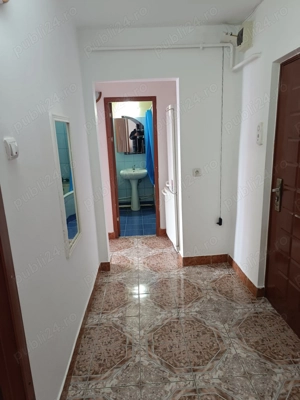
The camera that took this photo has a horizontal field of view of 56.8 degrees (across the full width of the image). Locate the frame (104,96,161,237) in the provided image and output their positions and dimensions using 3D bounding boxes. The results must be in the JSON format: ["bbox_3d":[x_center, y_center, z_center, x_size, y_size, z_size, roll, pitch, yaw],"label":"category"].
[{"bbox_3d":[-0.231,-0.416,3.972,0.689,1.987,0.120,-3,14,-2],"label":"frame"}]

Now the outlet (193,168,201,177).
[{"bbox_3d":[0.509,-0.296,2.977,0.090,0.088,0.027,-3,14,-2],"label":"outlet"}]

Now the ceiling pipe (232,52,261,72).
[{"bbox_3d":[0.838,-1.214,2.460,0.038,0.040,0.625,-3,14,-2],"label":"ceiling pipe"}]

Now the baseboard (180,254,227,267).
[{"bbox_3d":[0.644,0.694,3.239,0.558,0.106,0.017,-3,14,-2],"label":"baseboard"}]

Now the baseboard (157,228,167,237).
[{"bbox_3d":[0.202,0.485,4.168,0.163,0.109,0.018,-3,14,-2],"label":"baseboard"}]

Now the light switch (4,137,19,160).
[{"bbox_3d":[-0.561,-0.210,1.137,0.022,0.084,0.079,-3,14,-2],"label":"light switch"}]

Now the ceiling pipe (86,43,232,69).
[{"bbox_3d":[0.132,-1.376,2.684,1.395,0.248,0.042,-3,14,-2],"label":"ceiling pipe"}]

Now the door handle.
[{"bbox_3d":[1.013,-0.037,2.223,0.063,0.273,0.105,-3,14,-2],"label":"door handle"}]

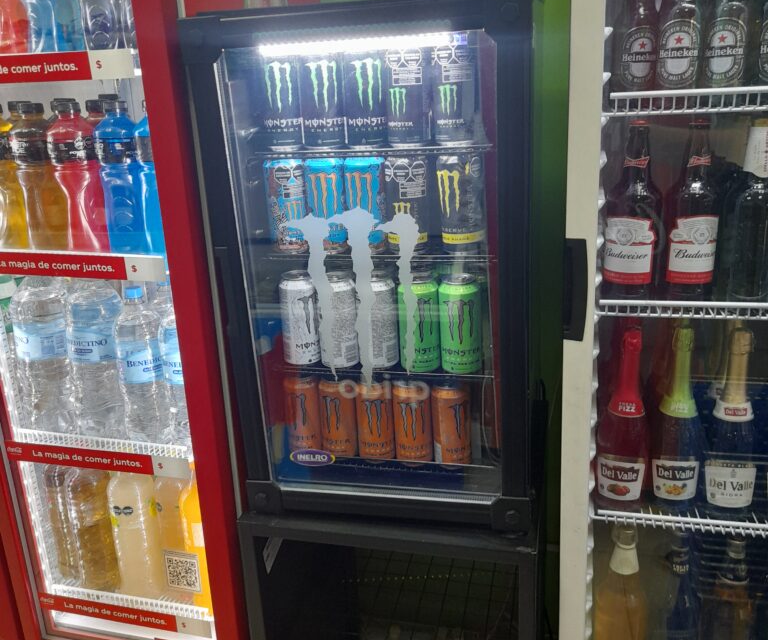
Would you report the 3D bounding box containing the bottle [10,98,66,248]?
[{"bbox_3d":[-0.616,-0.253,1.354,0.086,0.274,0.086,2,18,16],"label":"bottle"}]

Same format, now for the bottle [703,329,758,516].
[{"bbox_3d":[0.570,0.166,1.210,0.083,0.322,0.083,2,18,15],"label":"bottle"}]

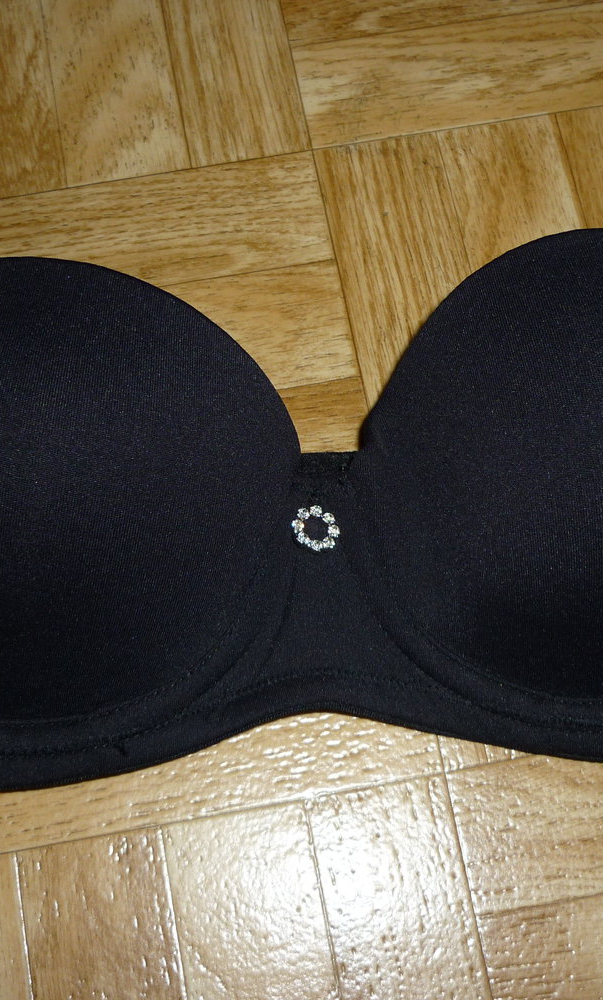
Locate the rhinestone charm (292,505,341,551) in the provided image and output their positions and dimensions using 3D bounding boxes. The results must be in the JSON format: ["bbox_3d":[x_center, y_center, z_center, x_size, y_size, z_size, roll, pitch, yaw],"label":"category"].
[{"bbox_3d":[0.004,0.008,0.375,0.014,0.004,0.014,1,73,0],"label":"rhinestone charm"}]

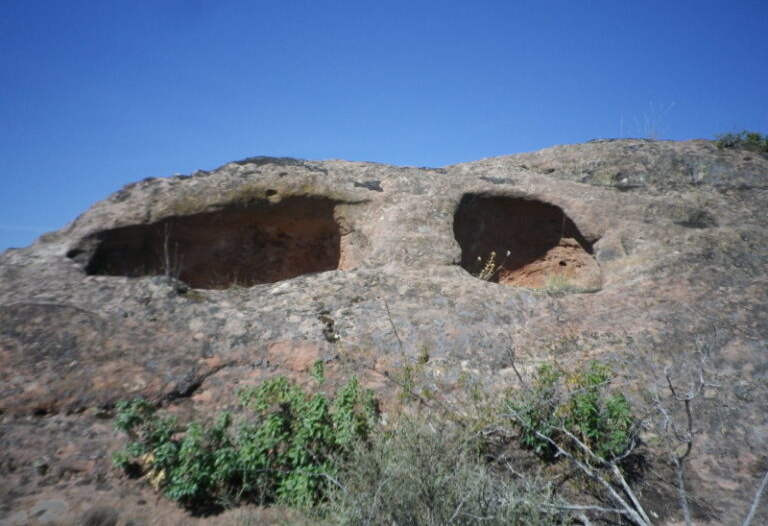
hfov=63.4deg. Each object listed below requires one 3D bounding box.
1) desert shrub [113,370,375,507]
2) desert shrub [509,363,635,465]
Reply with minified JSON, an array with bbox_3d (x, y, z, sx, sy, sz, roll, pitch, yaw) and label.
[{"bbox_3d":[-1.003,1.257,4.500,1.820,0.900,0.850,0,-6,0],"label":"desert shrub"},{"bbox_3d":[1.419,1.116,4.700,0.920,0.720,0.700,0,-6,0],"label":"desert shrub"}]

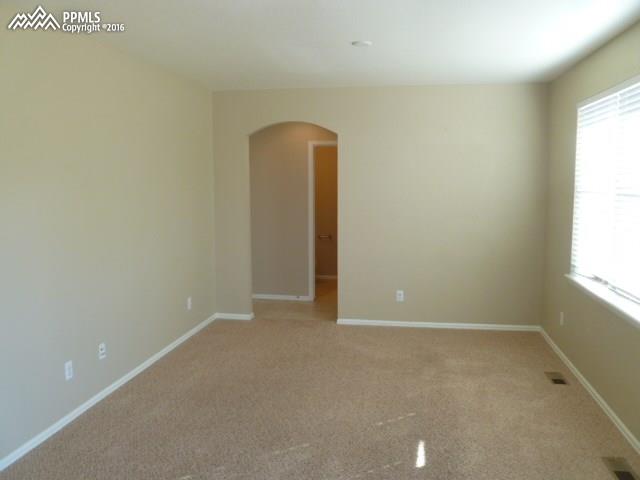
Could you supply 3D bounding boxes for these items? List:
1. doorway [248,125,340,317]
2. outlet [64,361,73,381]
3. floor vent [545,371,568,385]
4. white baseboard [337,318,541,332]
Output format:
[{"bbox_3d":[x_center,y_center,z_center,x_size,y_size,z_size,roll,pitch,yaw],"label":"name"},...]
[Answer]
[{"bbox_3d":[-0.294,-0.190,5.783,1.016,2.228,0.140,1,7,10],"label":"doorway"},{"bbox_3d":[-1.649,0.855,3.389,0.010,0.117,0.072,1,7,10],"label":"outlet"},{"bbox_3d":[1.919,1.115,4.173,0.140,0.015,0.285,1,7,10],"label":"floor vent"},{"bbox_3d":[1.250,0.919,5.561,2.149,0.065,0.016,1,7,10],"label":"white baseboard"}]

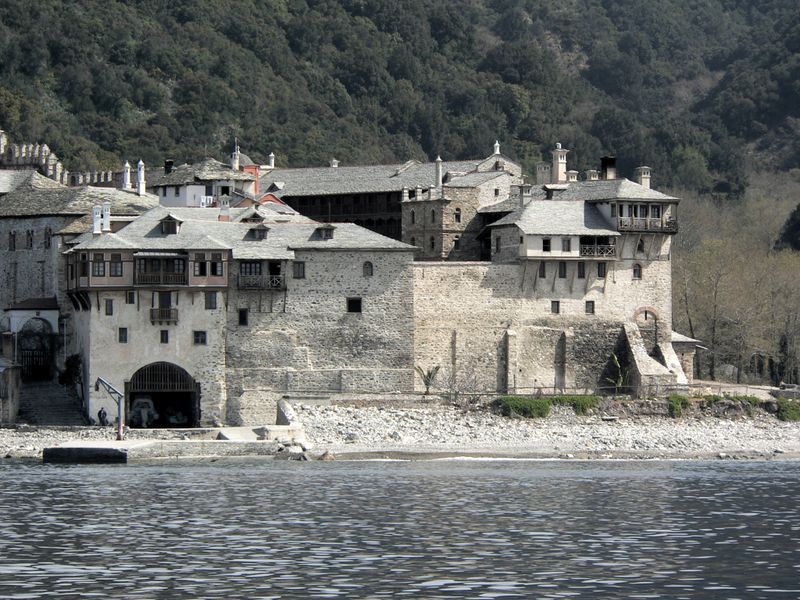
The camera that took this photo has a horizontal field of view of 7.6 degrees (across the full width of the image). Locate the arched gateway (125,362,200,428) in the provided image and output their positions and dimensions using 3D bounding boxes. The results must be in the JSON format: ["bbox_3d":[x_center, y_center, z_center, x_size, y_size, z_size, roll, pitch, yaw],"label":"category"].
[{"bbox_3d":[-20.490,8.239,520.400,6.550,5.700,0.900,0,-1,1],"label":"arched gateway"}]

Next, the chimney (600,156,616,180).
[{"bbox_3d":[18.666,-11.772,540.000,1.020,2.200,1.000,0,-1,-33],"label":"chimney"}]

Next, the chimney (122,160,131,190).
[{"bbox_3d":[-23.487,-10.692,518.000,0.650,2.550,0.650,0,-1,-10],"label":"chimney"}]

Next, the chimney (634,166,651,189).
[{"bbox_3d":[20.383,-10.297,507.000,1.000,1.900,1.000,0,-1,-25],"label":"chimney"}]

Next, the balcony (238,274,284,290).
[{"bbox_3d":[-11.412,-1.442,497.000,3.750,1.250,0.800,0,-1,-8],"label":"balcony"}]

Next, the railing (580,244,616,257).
[{"bbox_3d":[16.437,-4.078,502.000,3.300,0.950,0.150,0,-1,-25],"label":"railing"}]

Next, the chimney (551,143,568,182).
[{"bbox_3d":[14.279,-12.310,540.000,1.100,3.600,1.100,0,-1,-36],"label":"chimney"}]

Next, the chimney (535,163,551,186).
[{"bbox_3d":[12.757,-11.235,540.000,0.980,2.200,0.980,0,-1,-36],"label":"chimney"}]

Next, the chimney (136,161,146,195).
[{"bbox_3d":[-22.113,-10.394,516.000,0.750,3.000,0.750,0,-1,-10],"label":"chimney"}]

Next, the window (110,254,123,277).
[{"bbox_3d":[-23.289,-2.834,495.500,1.000,1.750,0.200,0,-1,-9],"label":"window"}]

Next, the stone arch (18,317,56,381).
[{"bbox_3d":[-30.349,4.060,505.000,3.100,5.300,0.800,0,-1,-6],"label":"stone arch"}]

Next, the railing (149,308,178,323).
[{"bbox_3d":[-20.286,1.378,519.600,2.400,1.300,0.900,0,-1,1],"label":"railing"}]

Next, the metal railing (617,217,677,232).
[{"bbox_3d":[20.702,-6.265,502.500,5.400,1.350,1.300,0,-1,-25],"label":"metal railing"}]

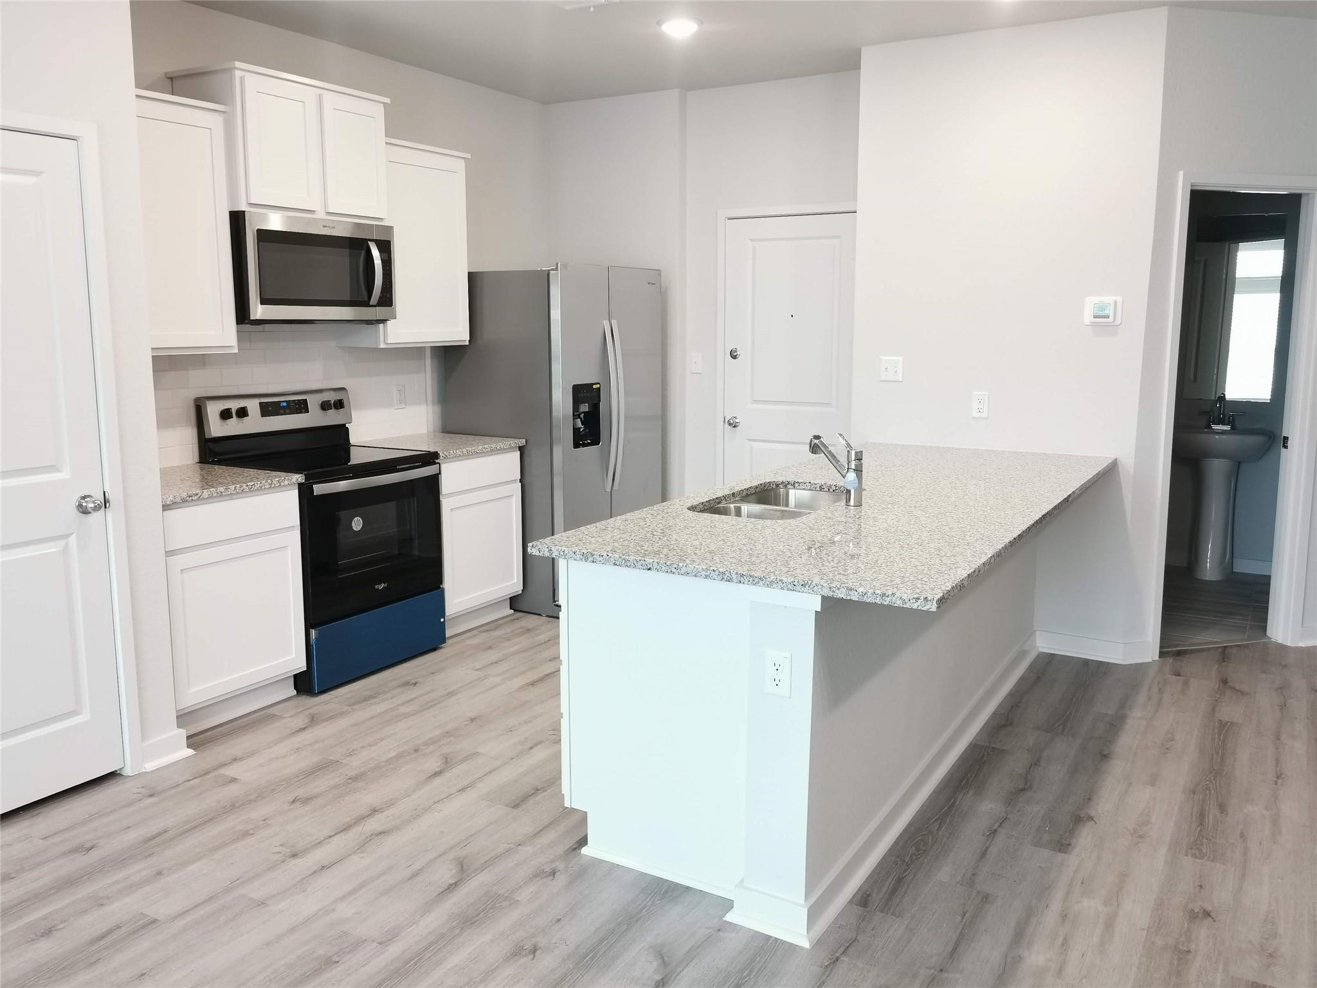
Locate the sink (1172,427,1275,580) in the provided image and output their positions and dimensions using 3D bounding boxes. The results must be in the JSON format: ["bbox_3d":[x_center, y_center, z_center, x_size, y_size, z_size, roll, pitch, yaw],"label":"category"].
[{"bbox_3d":[3.261,0.063,6.247,0.530,0.860,0.445,6,11,30],"label":"sink"}]

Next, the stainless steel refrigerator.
[{"bbox_3d":[-0.552,-0.324,5.796,0.855,1.765,0.911,6,11,30],"label":"stainless steel refrigerator"}]

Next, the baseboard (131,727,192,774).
[{"bbox_3d":[-1.682,0.870,3.626,0.030,0.096,0.213,6,11,30],"label":"baseboard"}]

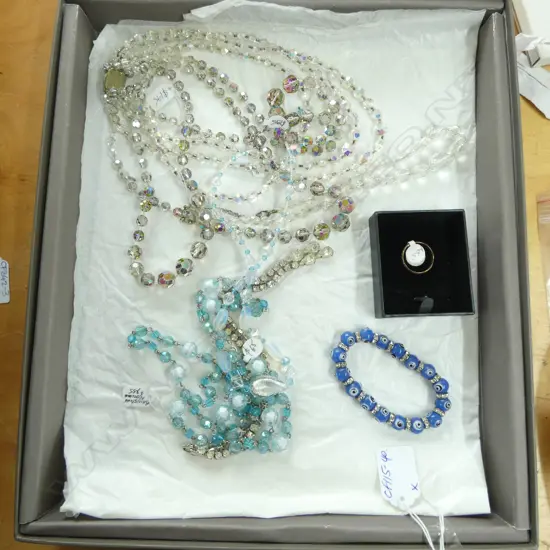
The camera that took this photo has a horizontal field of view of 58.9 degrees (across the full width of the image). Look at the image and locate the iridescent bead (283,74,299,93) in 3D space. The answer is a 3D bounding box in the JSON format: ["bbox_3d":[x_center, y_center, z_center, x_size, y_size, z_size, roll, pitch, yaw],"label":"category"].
[{"bbox_3d":[0.010,-0.126,0.322,0.011,0.011,0.011,0,82,0],"label":"iridescent bead"}]

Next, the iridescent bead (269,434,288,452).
[{"bbox_3d":[0.003,0.103,0.297,0.010,0.010,0.010,0,81,0],"label":"iridescent bead"}]

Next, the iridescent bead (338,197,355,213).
[{"bbox_3d":[0.046,-0.045,0.316,0.010,0.010,0.010,0,82,0],"label":"iridescent bead"}]

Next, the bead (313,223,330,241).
[{"bbox_3d":[0.030,-0.028,0.316,0.011,0.011,0.011,1,83,0],"label":"bead"}]

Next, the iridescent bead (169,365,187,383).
[{"bbox_3d":[-0.059,0.060,0.297,0.011,0.011,0.011,0,82,0],"label":"iridescent bead"}]

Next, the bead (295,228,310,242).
[{"bbox_3d":[0.018,-0.026,0.317,0.009,0.009,0.009,0,82,0],"label":"bead"}]

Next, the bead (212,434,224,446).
[{"bbox_3d":[-0.034,0.101,0.297,0.007,0.007,0.007,0,81,0],"label":"bead"}]

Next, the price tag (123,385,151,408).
[{"bbox_3d":[-0.087,0.076,0.305,0.017,0.001,0.012,7,82,1],"label":"price tag"}]

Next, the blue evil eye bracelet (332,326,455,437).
[{"bbox_3d":[0.076,0.071,0.323,0.085,0.010,0.051,34,85,6],"label":"blue evil eye bracelet"}]

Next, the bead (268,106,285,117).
[{"bbox_3d":[0.001,-0.108,0.327,0.011,0.011,0.011,0,81,0],"label":"bead"}]

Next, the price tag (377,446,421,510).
[{"bbox_3d":[0.076,0.125,0.301,0.023,0.001,0.037,-6,83,-1],"label":"price tag"}]

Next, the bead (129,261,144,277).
[{"bbox_3d":[-0.089,-0.003,0.314,0.009,0.009,0.009,0,81,0],"label":"bead"}]

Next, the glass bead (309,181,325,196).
[{"bbox_3d":[0.027,-0.055,0.312,0.009,0.009,0.009,0,82,0],"label":"glass bead"}]

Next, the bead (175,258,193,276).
[{"bbox_3d":[-0.058,-0.005,0.312,0.011,0.011,0.011,1,83,0],"label":"bead"}]

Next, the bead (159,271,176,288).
[{"bbox_3d":[-0.074,0.004,0.335,0.012,0.012,0.012,1,82,2],"label":"bead"}]

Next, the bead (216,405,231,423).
[{"bbox_3d":[-0.032,0.085,0.298,0.009,0.009,0.010,1,83,0],"label":"bead"}]

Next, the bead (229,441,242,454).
[{"bbox_3d":[-0.026,0.113,0.320,0.008,0.008,0.008,1,82,2],"label":"bead"}]

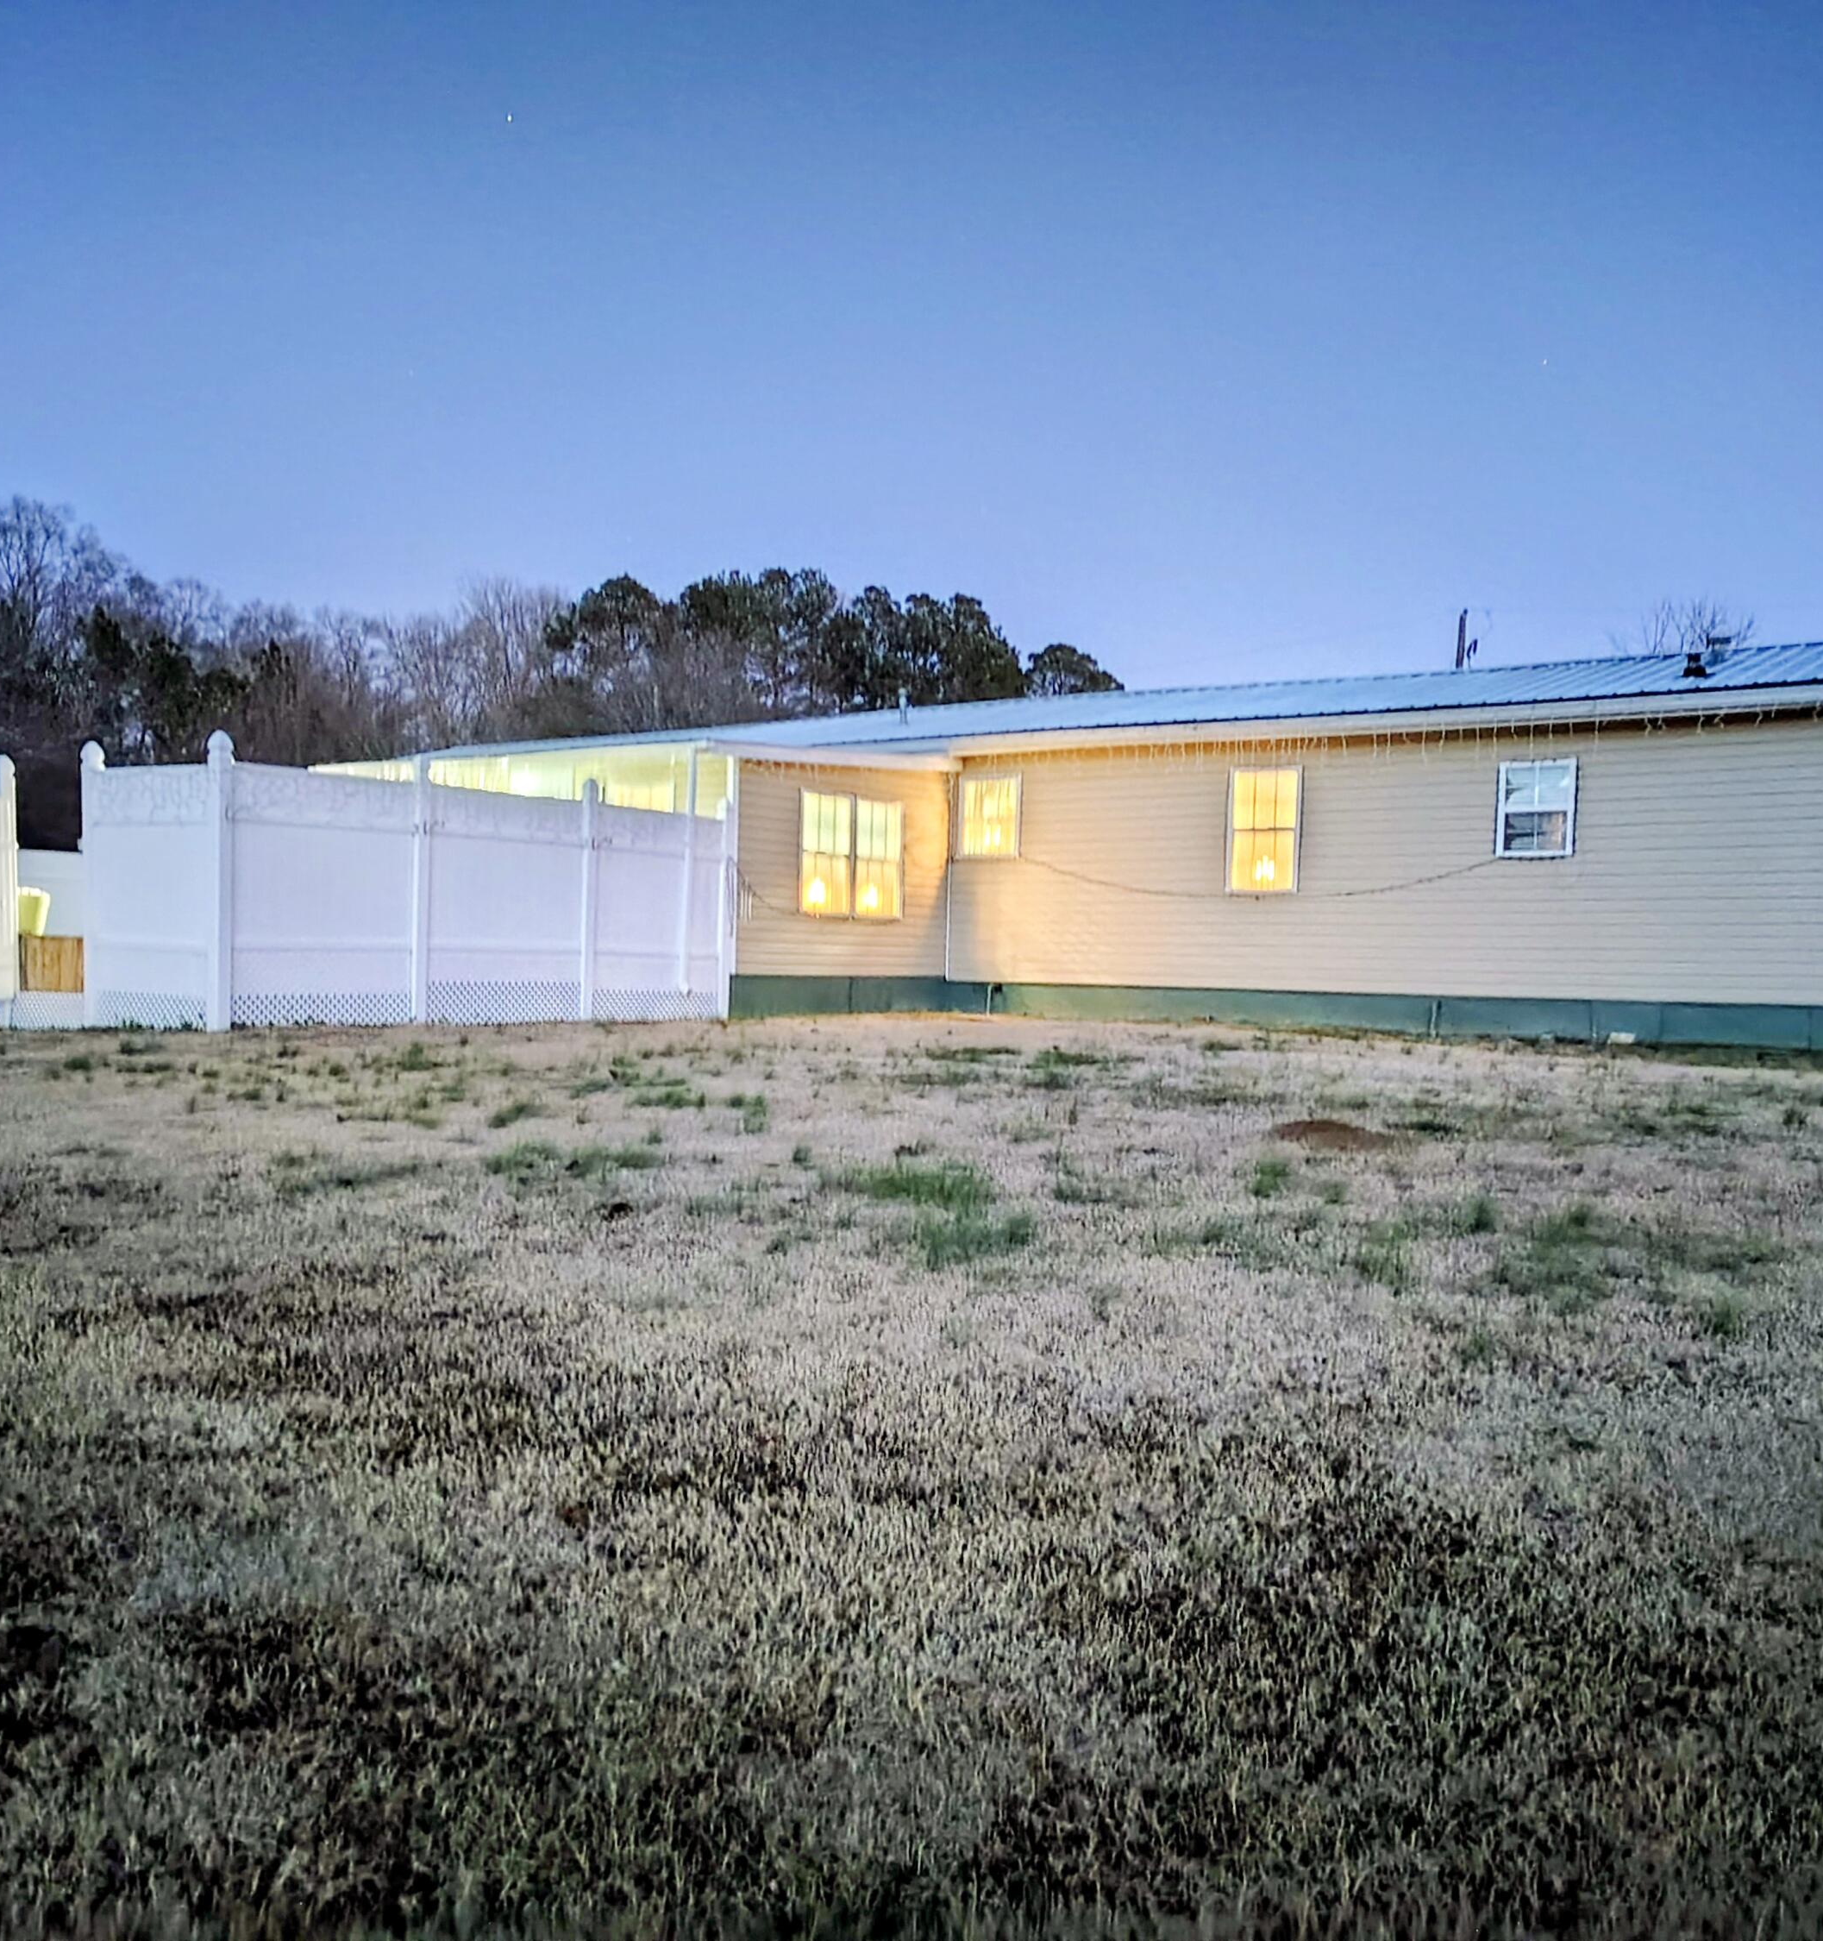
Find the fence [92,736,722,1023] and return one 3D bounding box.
[{"bbox_3d":[-4.200,-0.666,16.159,1.891,2.211,5.703,2,0,36],"label":"fence"}]

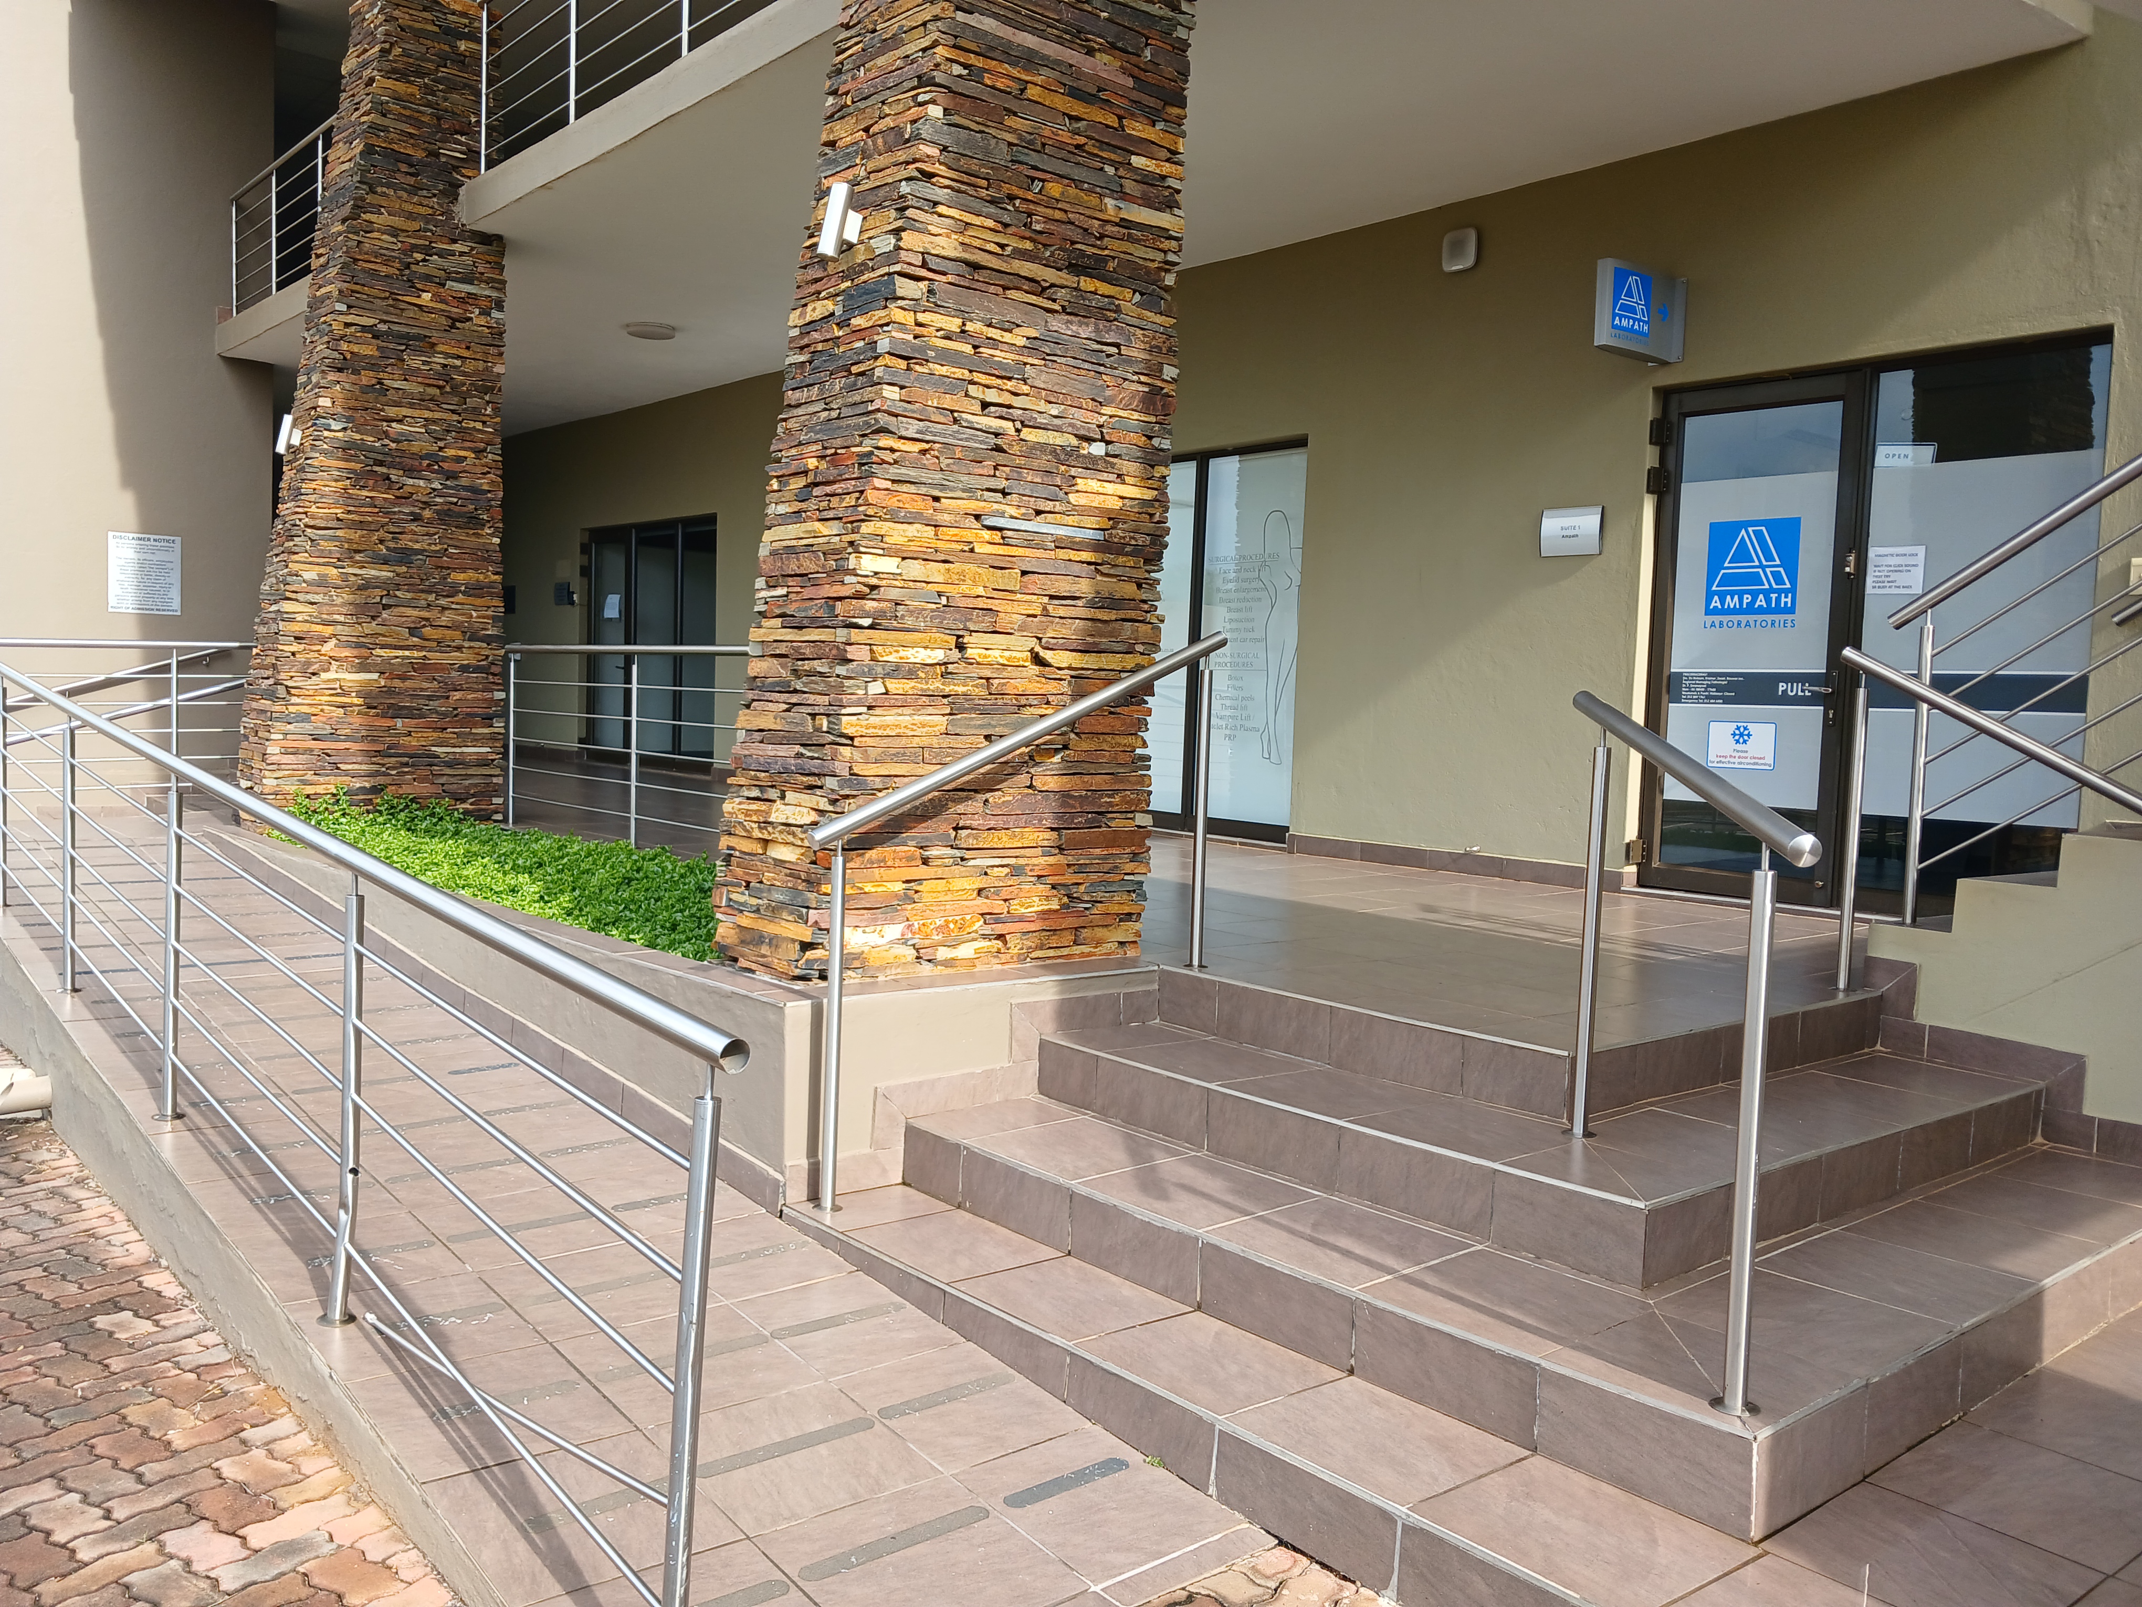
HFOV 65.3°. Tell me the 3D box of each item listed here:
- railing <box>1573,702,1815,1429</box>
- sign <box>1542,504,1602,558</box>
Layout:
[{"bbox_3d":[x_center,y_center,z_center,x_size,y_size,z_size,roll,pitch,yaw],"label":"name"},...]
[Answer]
[{"bbox_3d":[1.060,0.341,3.038,0.080,1.089,1.342,2,4,3],"label":"railing"},{"bbox_3d":[2.212,-1.193,7.361,0.030,0.211,0.309,-1,5,-39],"label":"sign"}]

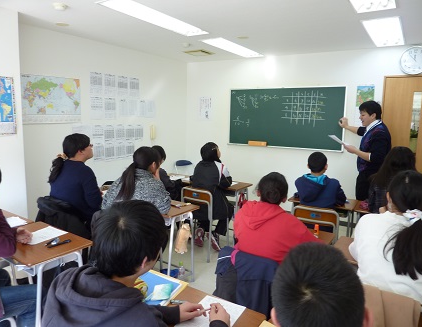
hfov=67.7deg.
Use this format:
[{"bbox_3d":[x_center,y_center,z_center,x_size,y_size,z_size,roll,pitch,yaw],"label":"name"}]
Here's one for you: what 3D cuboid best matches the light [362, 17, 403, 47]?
[{"bbox_3d":[1.925,-1.434,3.450,0.310,0.080,1.270,7,10,33],"label":"light"}]

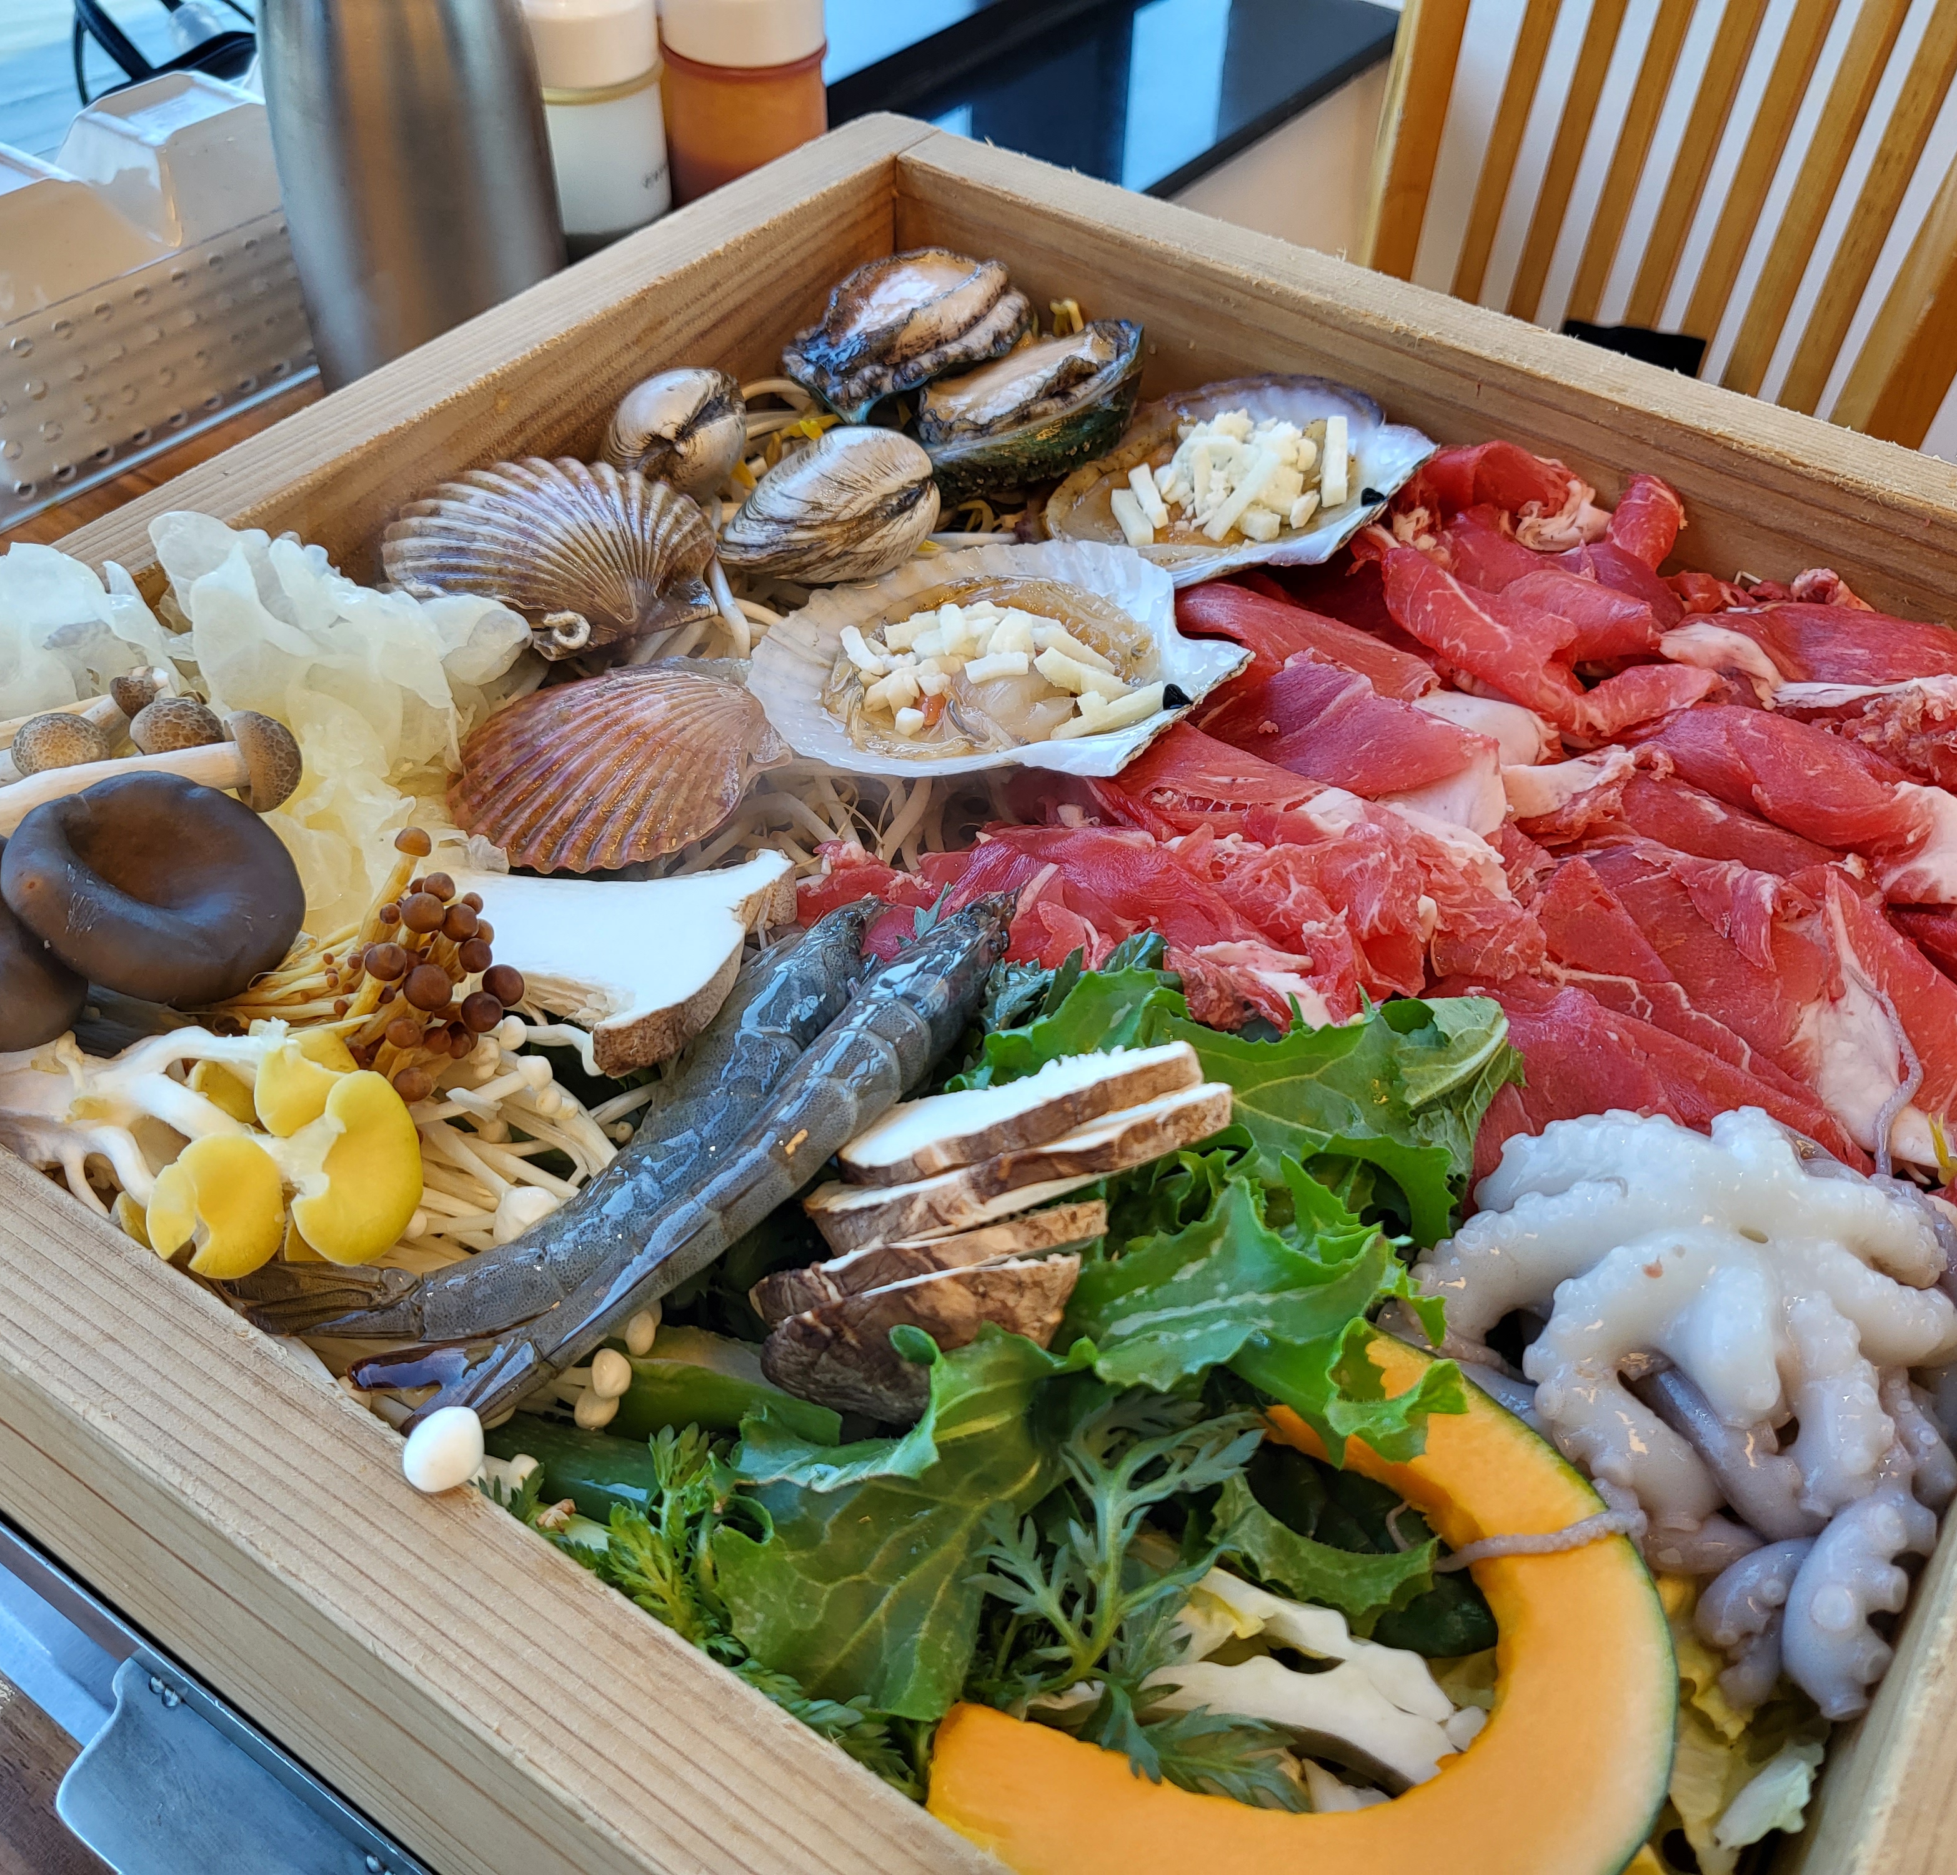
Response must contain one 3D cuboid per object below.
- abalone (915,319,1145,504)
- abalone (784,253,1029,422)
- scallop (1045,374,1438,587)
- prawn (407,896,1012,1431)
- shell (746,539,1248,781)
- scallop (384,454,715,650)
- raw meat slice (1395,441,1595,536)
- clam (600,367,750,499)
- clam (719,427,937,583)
[{"bbox_3d":[0.015,-0.146,0.526,0.056,0.036,0.083,34,61,27],"label":"abalone"},{"bbox_3d":[-0.021,-0.176,0.551,0.080,0.034,0.058,-37,76,-15],"label":"abalone"},{"bbox_3d":[0.071,-0.118,0.495,0.098,0.030,0.096,27,56,22],"label":"scallop"},{"bbox_3d":[-0.041,0.035,0.322,0.034,0.026,0.146,31,51,25],"label":"prawn"},{"bbox_3d":[0.004,-0.061,0.431,0.100,0.030,0.097,27,50,22],"label":"shell"},{"bbox_3d":[-0.102,-0.091,0.454,0.080,0.030,0.078,-26,59,-22],"label":"scallop"},{"bbox_3d":[0.138,-0.118,0.498,0.052,0.026,0.045,27,50,22],"label":"raw meat slice"},{"bbox_3d":[-0.081,-0.135,0.504,0.040,0.038,0.050,20,47,15],"label":"clam"},{"bbox_3d":[-0.039,-0.112,0.489,0.066,0.036,0.050,-27,53,-27],"label":"clam"}]

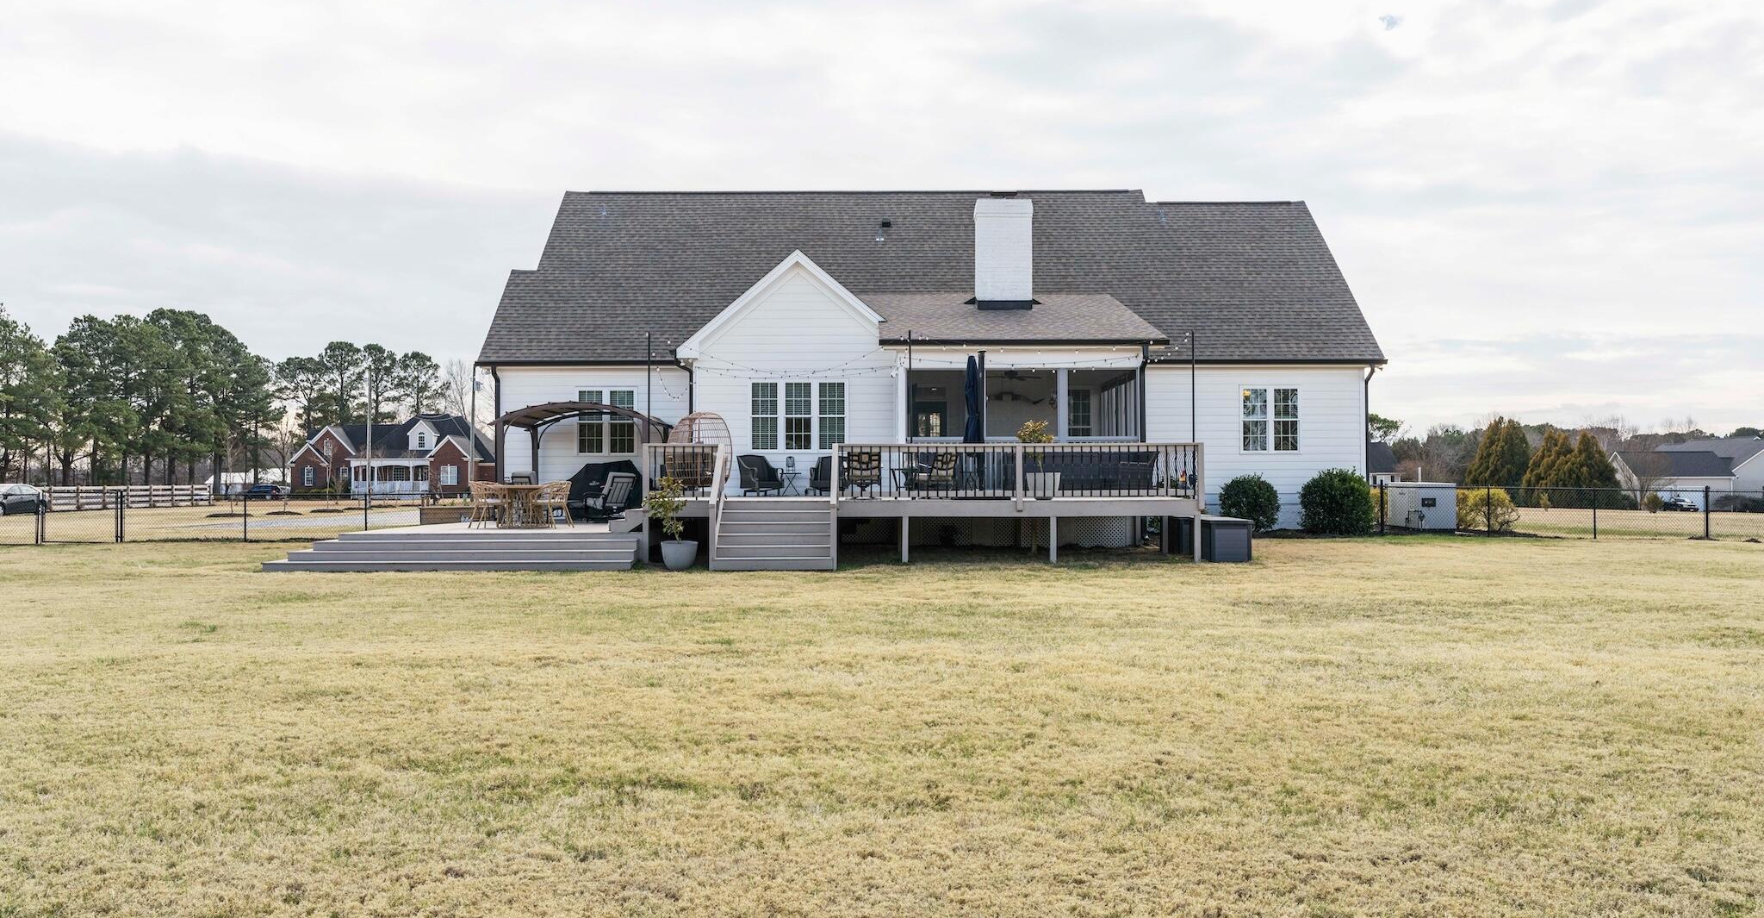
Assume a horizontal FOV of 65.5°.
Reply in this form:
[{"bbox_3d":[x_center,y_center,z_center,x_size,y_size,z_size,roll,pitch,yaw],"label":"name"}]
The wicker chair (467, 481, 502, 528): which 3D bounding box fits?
[{"bbox_3d":[-7.119,0.863,24.891,0.580,0.830,0.580,0,-1,-10],"label":"wicker chair"}]

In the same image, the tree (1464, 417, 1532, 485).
[{"bbox_3d":[41.300,0.164,92.005,4.500,6.200,4.400,0,-1,25],"label":"tree"}]

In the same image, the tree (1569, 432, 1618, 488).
[{"bbox_3d":[47.501,0.658,91.999,3.800,5.200,3.700,0,-1,25],"label":"tree"}]

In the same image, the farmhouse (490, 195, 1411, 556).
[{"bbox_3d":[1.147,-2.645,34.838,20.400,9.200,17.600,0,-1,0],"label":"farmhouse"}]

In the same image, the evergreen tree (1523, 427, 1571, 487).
[{"bbox_3d":[44.601,0.561,92.000,3.600,5.400,3.600,0,-1,25],"label":"evergreen tree"}]

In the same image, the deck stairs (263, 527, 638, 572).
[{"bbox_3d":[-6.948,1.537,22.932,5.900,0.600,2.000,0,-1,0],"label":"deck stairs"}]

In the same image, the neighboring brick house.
[{"bbox_3d":[-53.500,-0.266,155.017,21.000,9.400,15.000,0,-1,-2],"label":"neighboring brick house"}]

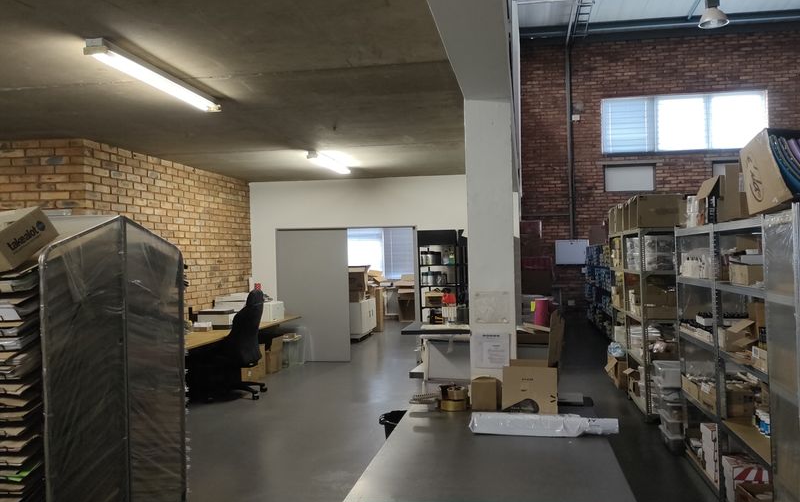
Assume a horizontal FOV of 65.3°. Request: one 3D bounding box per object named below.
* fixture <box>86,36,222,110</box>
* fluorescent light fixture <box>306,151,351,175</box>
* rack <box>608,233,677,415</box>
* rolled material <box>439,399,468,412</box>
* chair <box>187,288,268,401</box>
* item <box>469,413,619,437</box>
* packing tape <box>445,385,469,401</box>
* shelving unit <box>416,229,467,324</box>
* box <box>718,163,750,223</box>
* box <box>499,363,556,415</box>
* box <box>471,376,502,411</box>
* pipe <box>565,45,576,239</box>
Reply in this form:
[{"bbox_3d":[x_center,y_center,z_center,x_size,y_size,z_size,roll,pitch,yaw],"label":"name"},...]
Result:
[{"bbox_3d":[-1.496,-1.069,3.959,0.125,0.090,1.360,-1,0,11],"label":"fixture"},{"bbox_3d":[-0.849,-1.064,7.654,0.120,0.090,1.400,-1,0,11],"label":"fluorescent light fixture"},{"bbox_3d":[2.673,0.674,6.815,0.380,1.850,2.140,-1,0,11],"label":"rack"},{"bbox_3d":[0.225,0.643,2.634,0.102,0.043,0.102,-1,0,11],"label":"rolled material"},{"bbox_3d":[-1.928,1.072,7.295,0.660,1.250,0.650,-1,0,11],"label":"chair"},{"bbox_3d":[0.508,0.621,2.232,0.510,0.070,0.085,-1,0,12],"label":"item"},{"bbox_3d":[0.247,0.600,2.630,0.088,0.042,0.088,-1,0,11],"label":"packing tape"},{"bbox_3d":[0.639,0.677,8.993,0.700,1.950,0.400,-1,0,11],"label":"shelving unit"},{"bbox_3d":[2.232,-0.362,3.978,0.250,0.350,0.400,-1,0,11],"label":"box"},{"bbox_3d":[0.537,0.560,2.579,0.215,0.196,0.140,-1,0,14],"label":"box"},{"bbox_3d":[0.363,0.603,2.638,0.102,0.120,0.105,-1,0,16],"label":"box"},{"bbox_3d":[4.144,-2.626,15.100,0.140,4.700,0.130,-1,0,11],"label":"pipe"}]

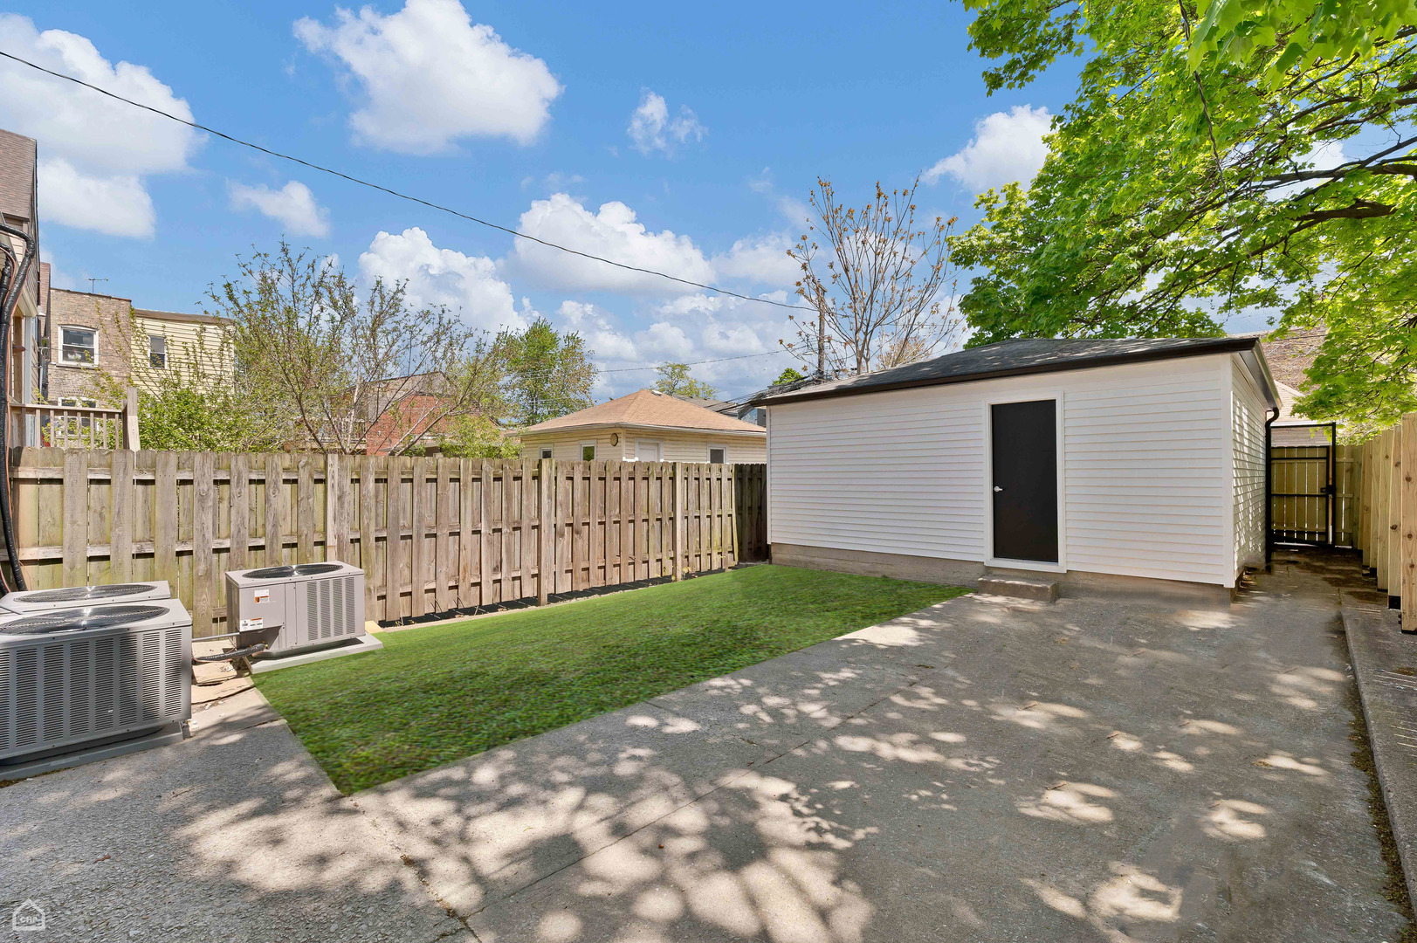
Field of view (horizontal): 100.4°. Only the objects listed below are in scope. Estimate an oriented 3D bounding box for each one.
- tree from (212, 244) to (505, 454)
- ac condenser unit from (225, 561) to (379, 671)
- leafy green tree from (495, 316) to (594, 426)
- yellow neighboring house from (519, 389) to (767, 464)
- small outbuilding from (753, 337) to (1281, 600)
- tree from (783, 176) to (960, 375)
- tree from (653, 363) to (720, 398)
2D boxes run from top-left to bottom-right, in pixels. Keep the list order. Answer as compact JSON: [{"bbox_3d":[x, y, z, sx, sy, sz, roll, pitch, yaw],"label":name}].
[{"bbox_3d":[-5.344,-0.926,9.000,4.000,5.090,3.700,0,-1,-31],"label":"tree"},{"bbox_3d":[-3.690,1.235,5.310,0.910,0.630,0.920,-1,-1,45],"label":"ac condenser unit"},{"bbox_3d":[-7.396,-2.582,27.000,5.000,8.870,4.800,0,-1,-15],"label":"leafy green tree"},{"bbox_3d":[-1.900,-0.432,18.900,5.600,4.150,6.400,-1,-1,45],"label":"yellow neighboring house"},{"bbox_3d":[5.550,-0.401,10.580,6.500,3.900,7.000,-1,-1,45],"label":"small outbuilding"},{"bbox_3d":[4.926,-3.634,17.800,5.300,10.530,5.000,0,-1,15],"label":"tree"},{"bbox_3d":[-1.390,-2.477,38.000,4.900,8.950,4.700,0,-1,-2],"label":"tree"}]

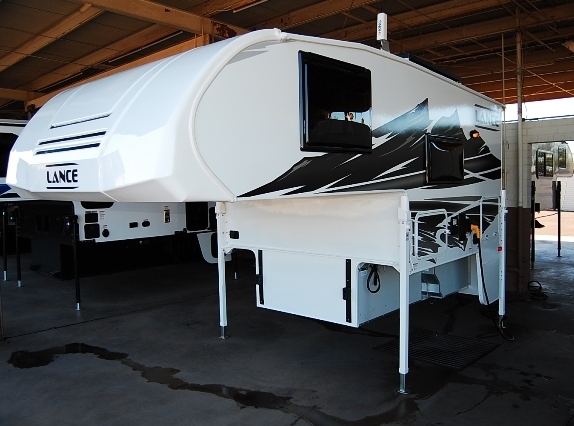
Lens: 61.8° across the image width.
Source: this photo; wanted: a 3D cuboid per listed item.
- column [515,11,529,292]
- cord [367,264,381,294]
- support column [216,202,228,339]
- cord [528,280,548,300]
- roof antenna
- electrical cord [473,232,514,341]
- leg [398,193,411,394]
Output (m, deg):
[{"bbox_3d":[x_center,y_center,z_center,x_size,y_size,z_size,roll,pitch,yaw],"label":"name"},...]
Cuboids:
[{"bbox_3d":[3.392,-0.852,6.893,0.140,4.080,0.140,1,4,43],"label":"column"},{"bbox_3d":[0.762,0.583,4.204,0.060,0.260,0.190,1,4,43],"label":"cord"},{"bbox_3d":[-0.705,0.603,5.167,0.090,1.510,0.090,1,4,43],"label":"support column"},{"bbox_3d":[3.506,1.098,6.713,0.280,0.180,0.200,1,4,43],"label":"cord"},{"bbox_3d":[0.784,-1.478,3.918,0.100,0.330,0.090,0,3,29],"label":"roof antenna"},{"bbox_3d":[2.161,0.775,4.994,0.330,1.060,0.300,1,4,43],"label":"electrical cord"},{"bbox_3d":[0.901,0.629,3.706,0.085,1.540,0.085,1,4,43],"label":"leg"}]

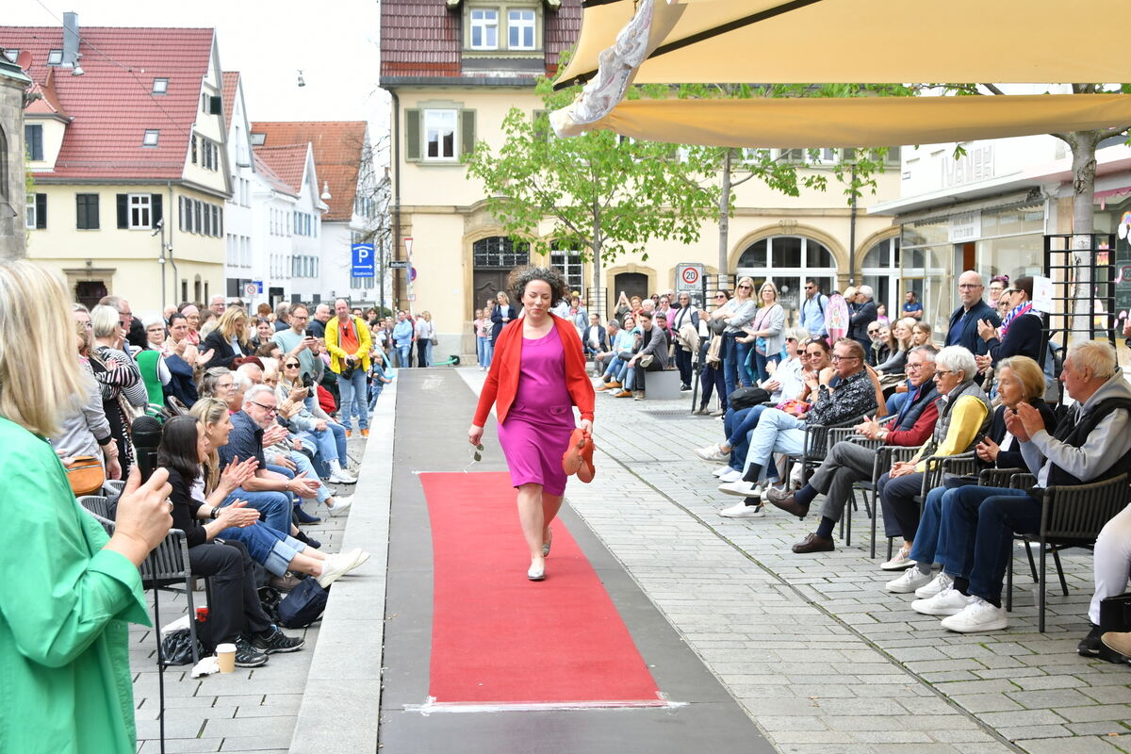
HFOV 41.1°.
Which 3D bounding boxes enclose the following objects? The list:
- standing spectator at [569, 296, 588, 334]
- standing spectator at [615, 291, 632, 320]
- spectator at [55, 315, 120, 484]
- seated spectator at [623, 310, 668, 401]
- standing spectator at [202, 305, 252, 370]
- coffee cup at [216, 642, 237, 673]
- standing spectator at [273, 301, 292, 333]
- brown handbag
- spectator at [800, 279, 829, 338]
[{"bbox_3d":[0.247,-0.872,30.960,0.500,1.610,0.330,1,3,6],"label":"standing spectator"},{"bbox_3d":[1.254,-0.996,32.457,0.500,1.720,0.450,1,3,6],"label":"standing spectator"},{"bbox_3d":[-2.868,0.437,8.909,0.380,1.630,0.500,0,3,-15],"label":"spectator"},{"bbox_3d":[1.181,-0.325,22.100,0.800,1.310,0.580,-2,4,-38],"label":"seated spectator"},{"bbox_3d":[-2.941,0.186,13.242,0.500,1.620,0.400,-3,4,-41],"label":"standing spectator"},{"bbox_3d":[-1.570,1.296,6.967,0.092,0.125,0.092,0,3,0],"label":"coffee cup"},{"bbox_3d":[-3.470,-0.076,18.458,0.340,1.690,0.520,-2,4,-39],"label":"standing spectator"},{"bbox_3d":[-2.336,0.473,7.250,0.260,0.200,0.100,-1,3,-23],"label":"brown handbag"},{"bbox_3d":[3.294,-0.410,20.046,0.520,1.770,0.360,2,4,38],"label":"spectator"}]

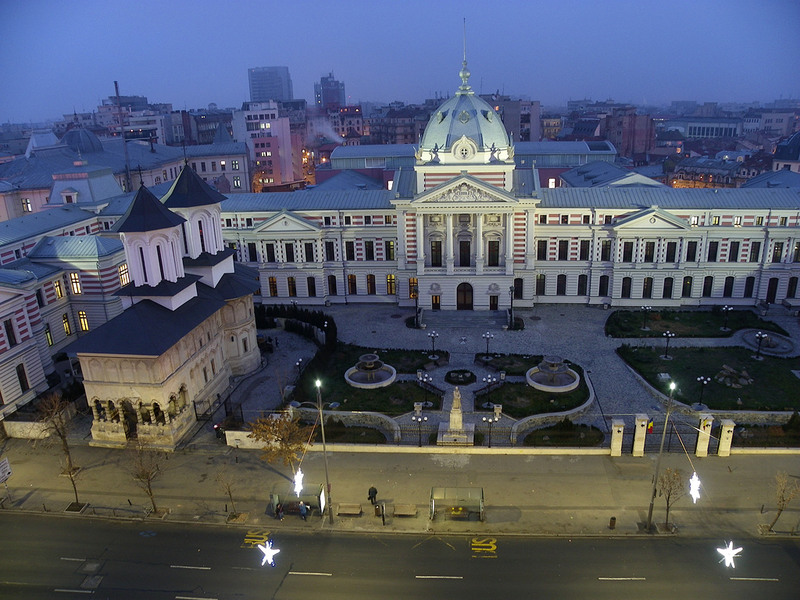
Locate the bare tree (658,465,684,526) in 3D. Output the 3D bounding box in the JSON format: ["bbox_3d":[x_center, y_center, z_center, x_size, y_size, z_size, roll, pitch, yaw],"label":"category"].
[{"bbox_3d":[19.583,14.186,43.062,1.818,5.151,1.818,0,19,5],"label":"bare tree"}]

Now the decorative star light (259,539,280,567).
[{"bbox_3d":[-6.930,13.435,31.910,1.200,1.350,0.800,0,19,5],"label":"decorative star light"}]

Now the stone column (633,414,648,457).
[{"bbox_3d":[20.912,11.723,52.382,1.010,3.798,1.010,0,19,5],"label":"stone column"}]

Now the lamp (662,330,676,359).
[{"bbox_3d":[33.119,5.641,74.357,1.400,3.200,1.400,0,18,6],"label":"lamp"}]

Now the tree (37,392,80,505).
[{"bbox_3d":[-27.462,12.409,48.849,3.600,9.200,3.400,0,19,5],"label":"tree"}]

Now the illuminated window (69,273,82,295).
[{"bbox_3d":[-42.686,-2.105,79.045,1.464,2.929,0.253,0,19,5],"label":"illuminated window"}]

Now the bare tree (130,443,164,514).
[{"bbox_3d":[-19.275,13.684,46.235,2.525,6.262,2.424,0,19,5],"label":"bare tree"}]

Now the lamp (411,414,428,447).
[{"bbox_3d":[1.880,12.416,55.873,1.450,3.350,1.450,0,19,5],"label":"lamp"}]

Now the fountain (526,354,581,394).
[{"bbox_3d":[17.315,7.784,67.431,6.000,2.700,6.000,0,19,5],"label":"fountain"}]

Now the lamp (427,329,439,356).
[{"bbox_3d":[4.316,5.868,76.720,1.400,3.200,1.400,0,18,6],"label":"lamp"}]

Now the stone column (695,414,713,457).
[{"bbox_3d":[27.045,12.117,53.552,1.100,3.770,1.100,0,19,5],"label":"stone column"}]

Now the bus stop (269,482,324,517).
[{"bbox_3d":[-7.734,15.404,46.030,4.090,2.475,1.717,0,19,5],"label":"bus stop"}]

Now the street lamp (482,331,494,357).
[{"bbox_3d":[10.852,5.680,73.621,1.400,3.250,1.400,0,19,5],"label":"street lamp"}]

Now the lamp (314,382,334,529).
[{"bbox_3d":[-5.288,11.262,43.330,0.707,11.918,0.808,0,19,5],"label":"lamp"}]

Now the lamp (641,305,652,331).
[{"bbox_3d":[34.362,2.484,83.949,1.400,3.200,1.400,0,18,6],"label":"lamp"}]

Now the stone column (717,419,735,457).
[{"bbox_3d":[28.989,12.347,53.593,1.100,3.190,1.100,0,19,5],"label":"stone column"}]

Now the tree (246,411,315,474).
[{"bbox_3d":[-9.988,12.951,51.241,5.700,6.400,5.300,0,18,6],"label":"tree"}]

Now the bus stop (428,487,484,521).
[{"bbox_3d":[4.434,15.819,46.527,4.200,2.400,1.700,0,19,5],"label":"bus stop"}]

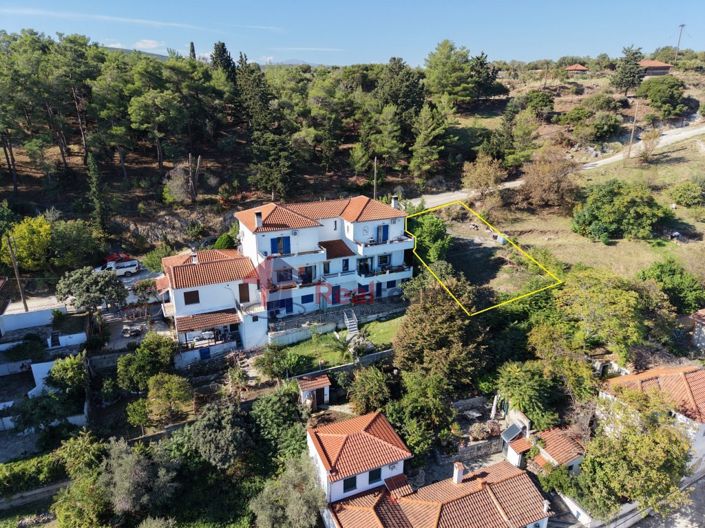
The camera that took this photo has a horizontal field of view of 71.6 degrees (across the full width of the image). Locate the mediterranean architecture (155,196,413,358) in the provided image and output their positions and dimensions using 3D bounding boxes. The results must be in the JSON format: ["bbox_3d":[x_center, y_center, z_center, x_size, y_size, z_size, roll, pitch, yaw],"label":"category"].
[{"bbox_3d":[-7.097,-0.069,50.945,24.800,12.300,11.800,-8,20,-22],"label":"mediterranean architecture"}]

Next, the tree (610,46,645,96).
[{"bbox_3d":[56.279,-38.733,98.453,5.800,9.800,5.800,9,21,27],"label":"tree"}]

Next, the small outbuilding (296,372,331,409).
[{"bbox_3d":[-3.210,10.639,40.762,2.600,2.300,1.600,-8,20,-23],"label":"small outbuilding"}]

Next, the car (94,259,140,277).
[{"bbox_3d":[-27.301,0.577,56.364,4.700,1.700,1.800,-11,21,-29],"label":"car"}]

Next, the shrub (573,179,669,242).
[{"bbox_3d":[33.478,-6.938,60.553,9.800,6.000,8.000,10,21,28],"label":"shrub"}]

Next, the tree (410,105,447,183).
[{"bbox_3d":[11.418,-17.906,72.201,5.600,11.400,5.600,3,19,8],"label":"tree"}]

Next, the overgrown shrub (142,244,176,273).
[{"bbox_3d":[-23.710,-0.790,59.574,3.800,2.700,3.300,-8,20,-23],"label":"overgrown shrub"}]

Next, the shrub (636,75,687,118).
[{"bbox_3d":[57.618,-31.100,90.895,7.800,7.000,6.800,11,21,29],"label":"shrub"}]

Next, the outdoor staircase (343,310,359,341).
[{"bbox_3d":[-0.081,5.975,48.410,1.100,2.000,1.900,-8,20,-23],"label":"outdoor staircase"}]

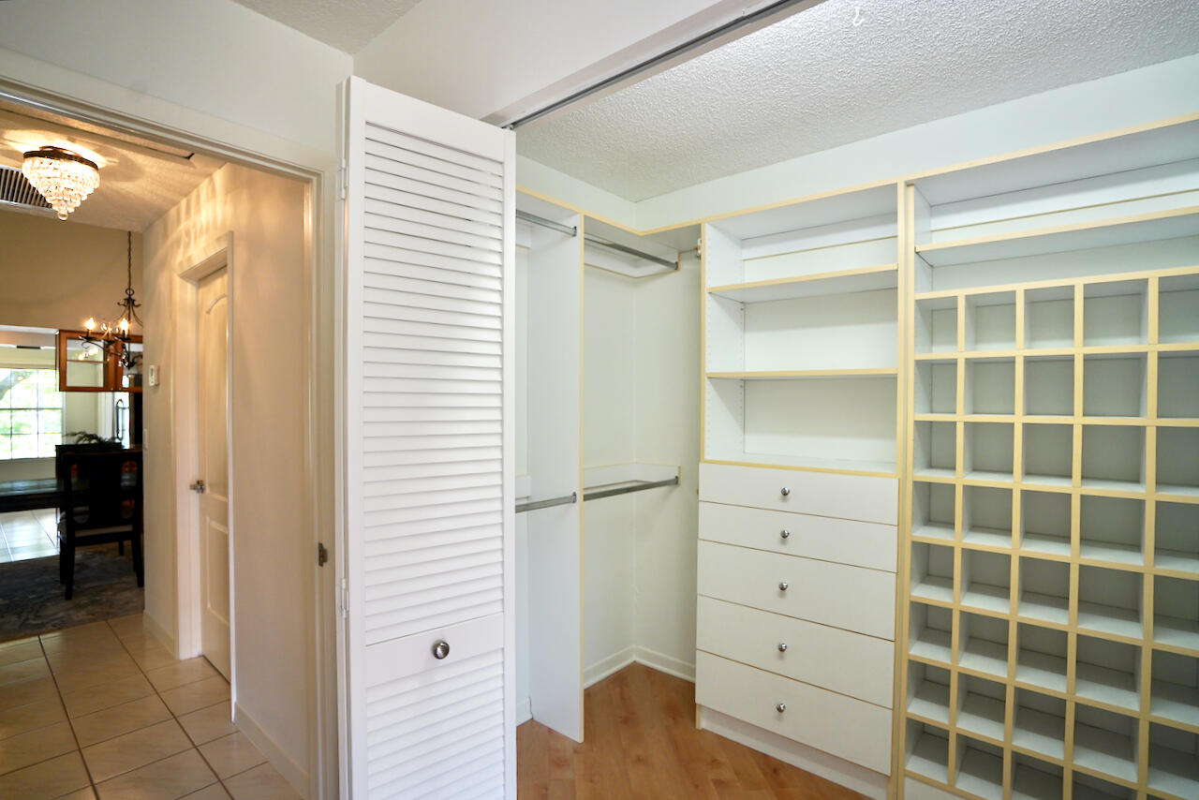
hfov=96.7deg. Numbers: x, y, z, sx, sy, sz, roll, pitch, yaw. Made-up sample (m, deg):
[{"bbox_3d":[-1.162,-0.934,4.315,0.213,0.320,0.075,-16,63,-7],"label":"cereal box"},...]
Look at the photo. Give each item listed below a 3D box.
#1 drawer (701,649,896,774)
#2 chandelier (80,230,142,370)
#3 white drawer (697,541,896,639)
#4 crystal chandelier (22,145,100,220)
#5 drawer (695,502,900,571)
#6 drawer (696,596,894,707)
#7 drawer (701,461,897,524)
[{"bbox_3d":[0.810,1.166,2.172,0.730,0.224,0.380,0,0,37],"label":"drawer"},{"bbox_3d":[-4.000,-0.865,4.540,0.640,1.220,0.640,0,0,37],"label":"chandelier"},{"bbox_3d":[0.820,0.705,2.172,0.730,0.231,0.380,0,0,37],"label":"white drawer"},{"bbox_3d":[-2.310,-0.920,2.295,0.255,0.285,0.255,0,0,37],"label":"crystal chandelier"},{"bbox_3d":[0.824,0.507,2.172,0.730,0.158,0.380,0,0,37],"label":"drawer"},{"bbox_3d":[0.815,0.937,2.172,0.730,0.228,0.380,0,0,37],"label":"drawer"},{"bbox_3d":[0.827,0.348,2.172,0.730,0.155,0.380,0,0,37],"label":"drawer"}]

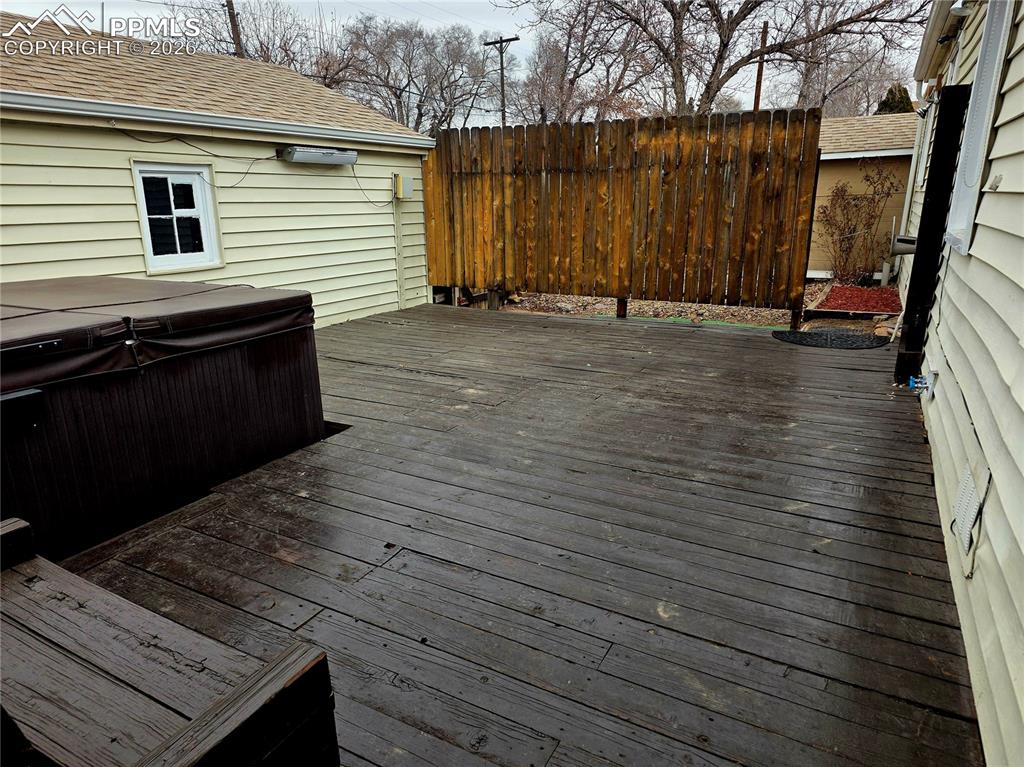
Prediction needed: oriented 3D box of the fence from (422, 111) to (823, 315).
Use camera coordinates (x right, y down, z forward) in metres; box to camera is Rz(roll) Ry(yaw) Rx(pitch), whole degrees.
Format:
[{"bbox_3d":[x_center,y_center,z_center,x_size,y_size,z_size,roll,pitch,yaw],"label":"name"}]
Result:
[{"bbox_3d":[0.920,-1.844,7.371,4.320,1.880,0.120,7,18,25],"label":"fence"}]

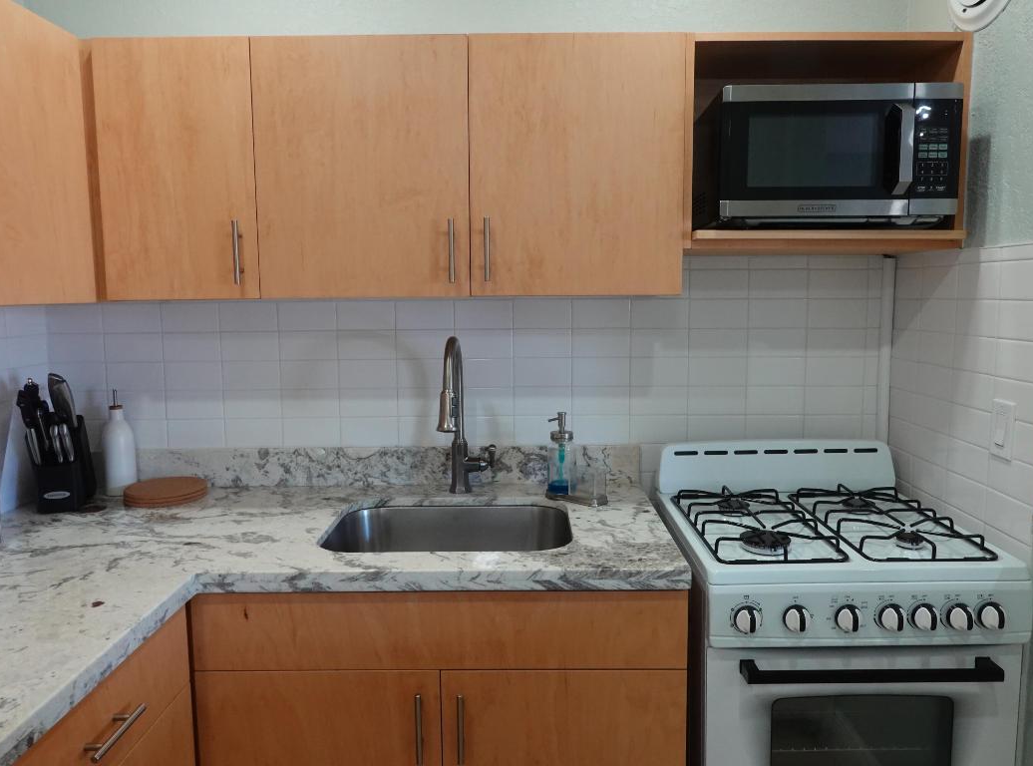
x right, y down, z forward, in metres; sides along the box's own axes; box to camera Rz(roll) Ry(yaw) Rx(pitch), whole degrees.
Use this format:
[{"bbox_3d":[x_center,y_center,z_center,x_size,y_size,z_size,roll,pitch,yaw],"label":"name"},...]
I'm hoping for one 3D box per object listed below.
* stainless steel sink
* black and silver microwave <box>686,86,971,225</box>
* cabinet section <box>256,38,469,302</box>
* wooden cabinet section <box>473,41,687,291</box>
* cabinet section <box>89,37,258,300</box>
[{"bbox_3d":[-0.143,0.435,1.740,0.545,0.205,0.425,0,6,0],"label":"stainless steel sink"},{"bbox_3d":[0.670,-0.489,1.766,0.494,0.289,0.400,0,6,0],"label":"black and silver microwave"},{"bbox_3d":[-0.333,-0.480,1.816,0.464,0.553,0.320,0,6,0],"label":"cabinet section"},{"bbox_3d":[0.131,-0.483,1.815,0.465,0.553,0.320,0,6,0],"label":"wooden cabinet section"},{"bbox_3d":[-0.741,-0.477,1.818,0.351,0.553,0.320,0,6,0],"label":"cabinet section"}]

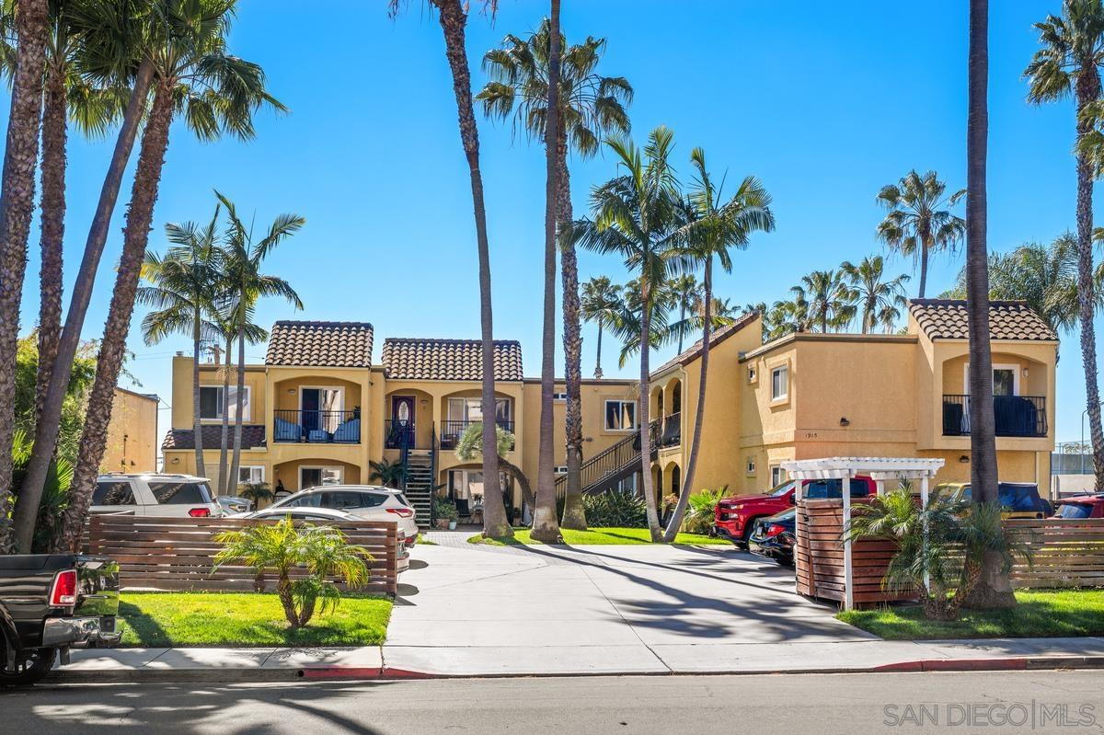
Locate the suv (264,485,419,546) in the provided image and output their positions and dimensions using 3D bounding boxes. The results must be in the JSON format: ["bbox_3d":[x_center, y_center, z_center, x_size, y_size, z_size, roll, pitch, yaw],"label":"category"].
[{"bbox_3d":[-5.225,3.439,28.387,4.520,1.680,1.840,1,-5,-5],"label":"suv"}]

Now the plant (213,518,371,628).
[{"bbox_3d":[-3.740,2.930,18.464,2.220,1.560,2.100,1,-5,-5],"label":"plant"}]

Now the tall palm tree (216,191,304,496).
[{"bbox_3d":[-9.302,-0.264,41.000,2.900,10.700,2.900,1,-3,-7],"label":"tall palm tree"}]

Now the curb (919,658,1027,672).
[{"bbox_3d":[5.100,3.601,15.600,1.280,0.150,0.200,1,-5,-5],"label":"curb"}]

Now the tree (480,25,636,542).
[{"bbox_3d":[0.058,-3.492,45.214,5.440,18.340,5.440,1,-5,-5],"label":"tree"}]

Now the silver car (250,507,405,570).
[{"bbox_3d":[-5.085,3.263,23.600,4.750,1.460,1.830,1,-3,-2],"label":"silver car"}]

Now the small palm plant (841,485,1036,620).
[{"bbox_3d":[5.714,2.744,19.200,2.600,2.030,2.300,1,-3,-7],"label":"small palm plant"}]

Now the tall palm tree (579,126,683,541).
[{"bbox_3d":[2.306,-0.986,37.300,3.100,12.000,3.100,1,-3,-7],"label":"tall palm tree"}]

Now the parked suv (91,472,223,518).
[{"bbox_3d":[-10.061,3.316,29.000,5.200,1.940,2.020,1,-3,-6],"label":"parked suv"}]

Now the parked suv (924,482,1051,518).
[{"bbox_3d":[9.938,3.679,31.098,3.900,1.780,1.700,1,-5,-5],"label":"parked suv"}]

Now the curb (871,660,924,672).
[{"bbox_3d":[4.159,3.600,15.500,0.630,0.130,0.200,1,-5,-5],"label":"curb"}]

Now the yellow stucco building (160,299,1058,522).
[{"bbox_3d":[-0.258,2.032,45.835,27.280,7.174,21.599,1,-5,-5],"label":"yellow stucco building"}]

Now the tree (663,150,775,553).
[{"bbox_3d":[5.045,-0.707,39.129,3.430,11.860,3.200,1,-5,-5],"label":"tree"}]

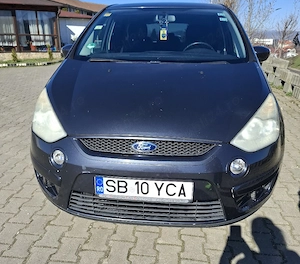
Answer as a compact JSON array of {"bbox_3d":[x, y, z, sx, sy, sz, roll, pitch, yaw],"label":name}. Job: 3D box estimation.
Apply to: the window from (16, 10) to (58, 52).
[{"bbox_3d":[-6.569,-5.868,15.466,2.160,2.210,0.150,-7,20,-23],"label":"window"}]

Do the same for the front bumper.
[{"bbox_3d":[-0.009,0.213,1.616,1.800,0.510,0.550,2,18,5],"label":"front bumper"}]

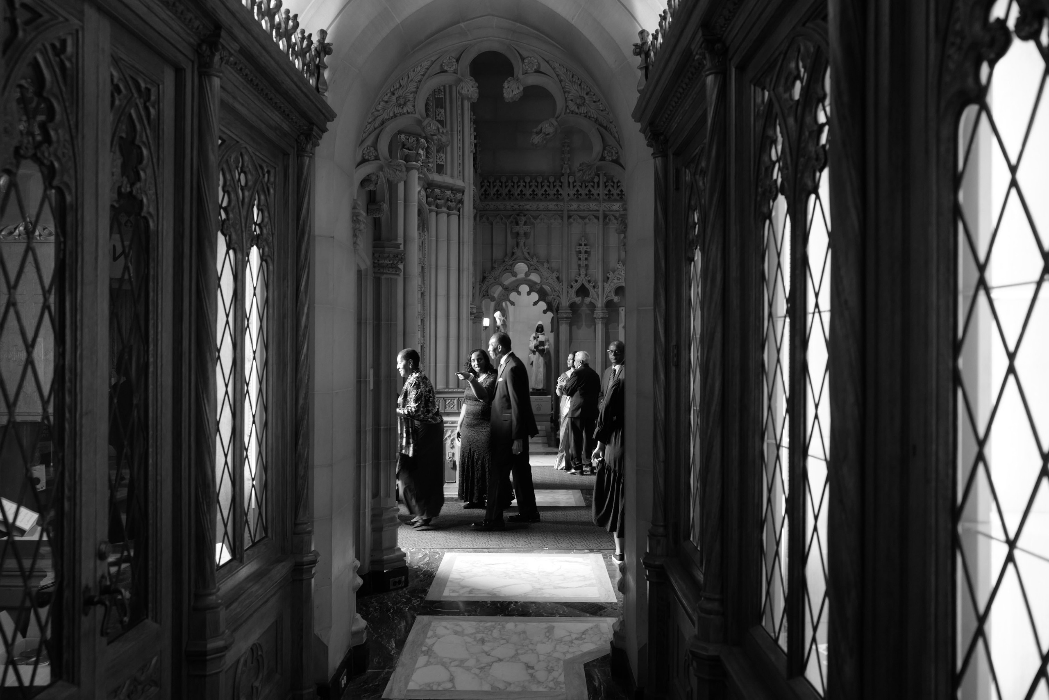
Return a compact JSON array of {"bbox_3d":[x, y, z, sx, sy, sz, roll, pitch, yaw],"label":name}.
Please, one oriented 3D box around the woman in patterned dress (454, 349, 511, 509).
[{"bbox_3d":[-0.419,0.824,8.600,0.520,1.660,0.440,0,0,37],"label":"woman in patterned dress"}]

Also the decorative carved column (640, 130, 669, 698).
[{"bbox_3d":[0.558,0.312,3.470,0.120,2.495,0.120,0,0,0],"label":"decorative carved column"}]

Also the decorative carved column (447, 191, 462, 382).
[{"bbox_3d":[-0.790,-0.660,9.200,0.170,2.200,0.170,0,0,1],"label":"decorative carved column"}]

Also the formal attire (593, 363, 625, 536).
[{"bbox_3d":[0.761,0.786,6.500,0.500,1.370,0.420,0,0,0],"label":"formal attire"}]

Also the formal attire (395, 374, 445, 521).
[{"bbox_3d":[-0.989,0.885,7.600,0.480,1.380,0.500,0,0,-6],"label":"formal attire"}]

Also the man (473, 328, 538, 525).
[{"bbox_3d":[-0.174,0.752,7.680,0.500,1.810,0.500,0,0,-21],"label":"man"}]

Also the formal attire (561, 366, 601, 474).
[{"bbox_3d":[0.773,0.911,11.000,0.420,1.470,0.500,0,0,30],"label":"formal attire"}]

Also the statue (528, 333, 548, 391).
[{"bbox_3d":[0.225,0.160,13.200,0.330,1.030,0.280,0,0,1],"label":"statue"}]

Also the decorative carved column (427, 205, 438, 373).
[{"bbox_3d":[-1.010,-0.630,9.000,0.160,2.120,0.160,0,0,1],"label":"decorative carved column"}]

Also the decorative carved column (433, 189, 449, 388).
[{"bbox_3d":[-0.958,-0.708,9.400,0.180,2.270,0.180,0,0,45],"label":"decorative carved column"}]

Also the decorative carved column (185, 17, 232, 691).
[{"bbox_3d":[-0.955,0.270,2.480,0.140,2.450,0.140,0,0,1],"label":"decorative carved column"}]

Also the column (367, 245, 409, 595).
[{"bbox_3d":[-0.945,0.445,5.600,0.290,2.340,0.290,0,0,1],"label":"column"}]

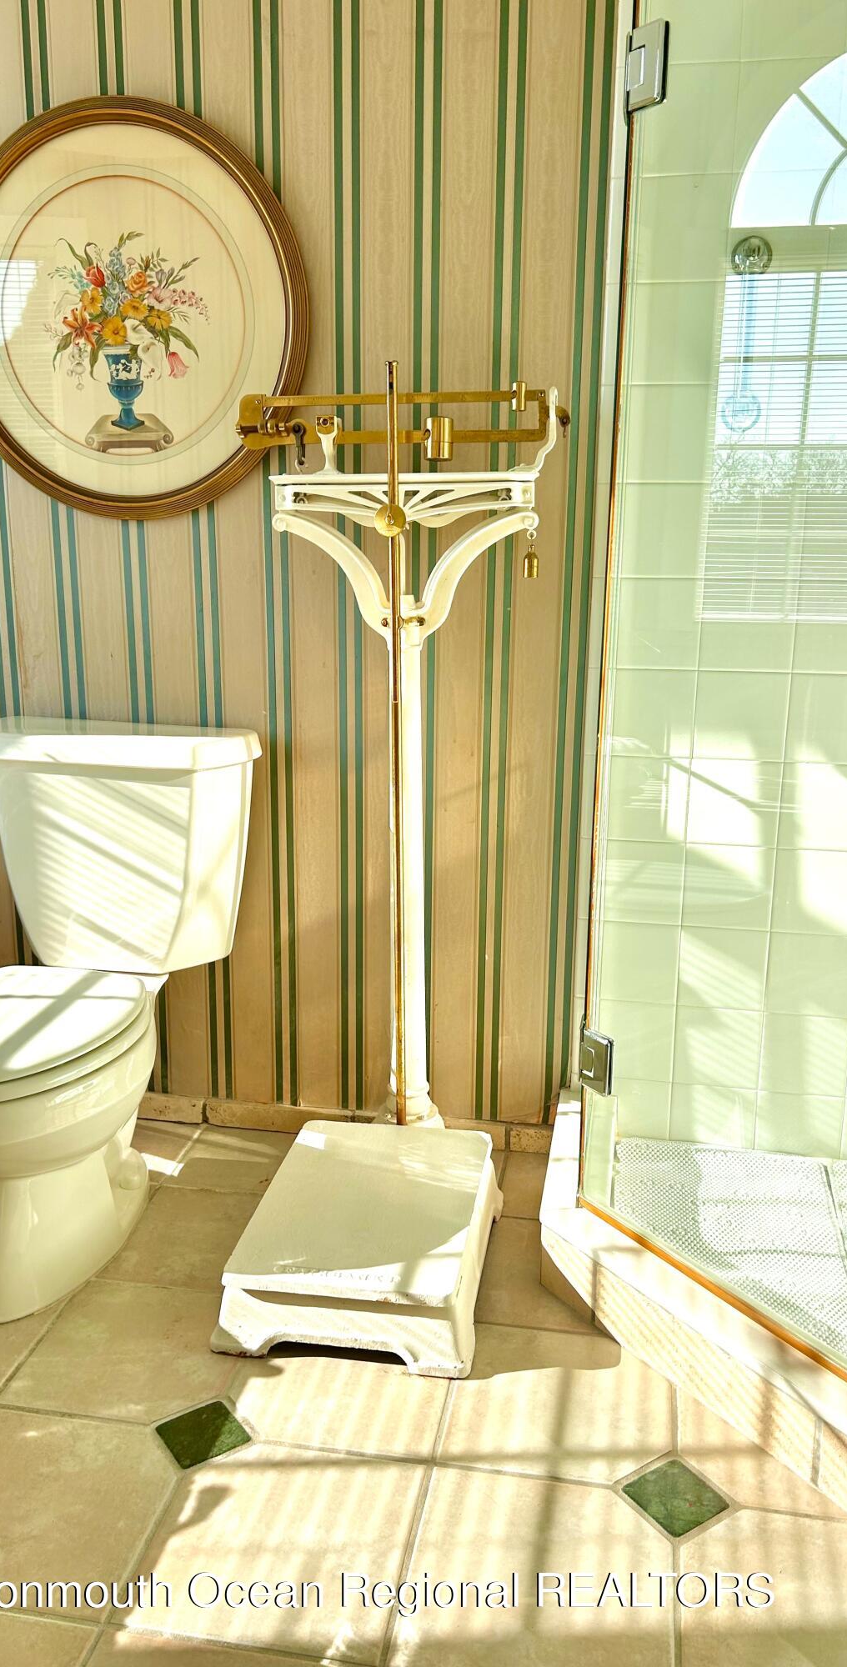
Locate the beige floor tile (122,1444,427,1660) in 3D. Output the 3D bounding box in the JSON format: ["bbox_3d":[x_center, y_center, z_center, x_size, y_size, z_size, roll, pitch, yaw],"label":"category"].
[{"bbox_3d":[-0.167,0.837,1.479,0.297,0.010,0.297,3,14,10],"label":"beige floor tile"}]

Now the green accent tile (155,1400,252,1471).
[{"bbox_3d":[-0.290,0.795,1.651,0.091,0.010,0.091,-9,16,-34],"label":"green accent tile"}]

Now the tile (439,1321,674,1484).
[{"bbox_3d":[0.187,0.783,1.719,0.297,0.010,0.297,3,14,10],"label":"tile"}]

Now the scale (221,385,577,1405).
[{"bbox_3d":[-0.088,0.004,1.900,0.545,1.417,0.586,3,14,10],"label":"scale"}]

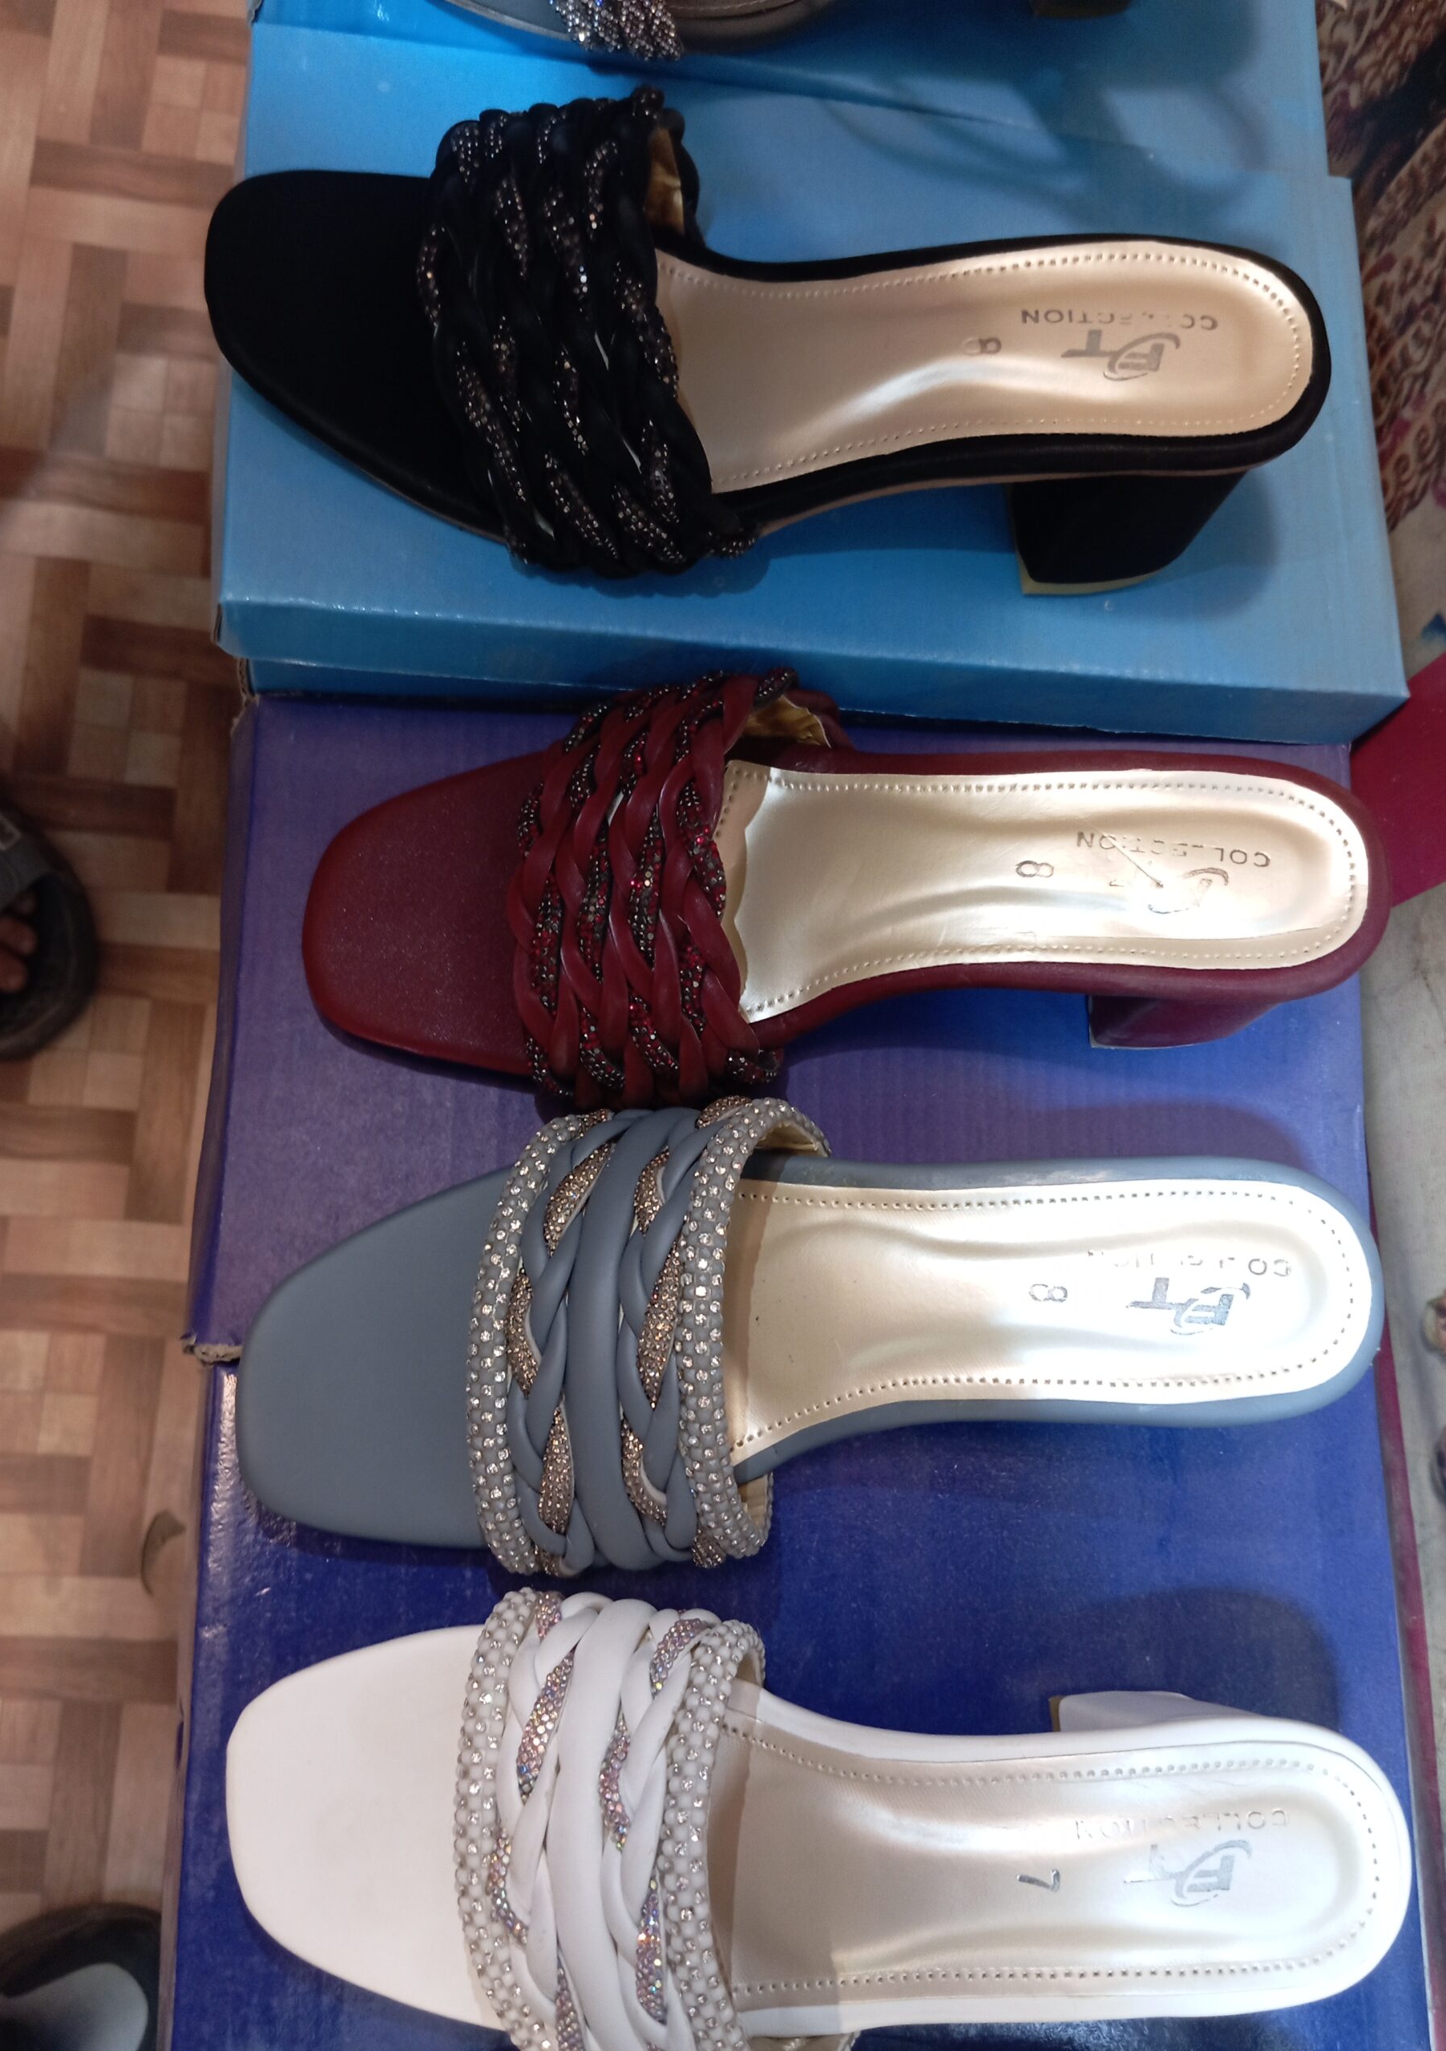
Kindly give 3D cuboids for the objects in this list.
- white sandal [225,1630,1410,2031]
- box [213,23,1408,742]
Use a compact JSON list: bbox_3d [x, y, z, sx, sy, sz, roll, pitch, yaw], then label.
[{"bbox_3d":[0.016,0.172,0.348,0.241,0.073,0.096,5,78,-9],"label":"white sandal"},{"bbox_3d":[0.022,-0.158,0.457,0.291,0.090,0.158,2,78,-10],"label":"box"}]

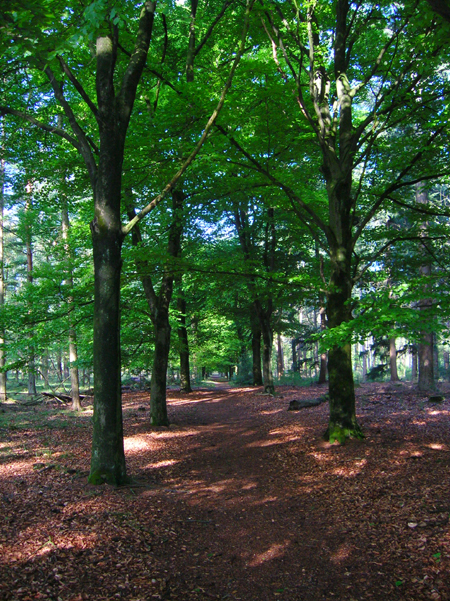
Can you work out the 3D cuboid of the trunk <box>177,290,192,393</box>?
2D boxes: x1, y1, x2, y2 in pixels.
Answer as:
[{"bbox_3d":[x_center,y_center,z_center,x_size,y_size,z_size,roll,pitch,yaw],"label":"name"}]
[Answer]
[{"bbox_3d":[-1.904,1.884,27.737,0.620,4.740,0.500,0,-6,-4],"label":"trunk"}]

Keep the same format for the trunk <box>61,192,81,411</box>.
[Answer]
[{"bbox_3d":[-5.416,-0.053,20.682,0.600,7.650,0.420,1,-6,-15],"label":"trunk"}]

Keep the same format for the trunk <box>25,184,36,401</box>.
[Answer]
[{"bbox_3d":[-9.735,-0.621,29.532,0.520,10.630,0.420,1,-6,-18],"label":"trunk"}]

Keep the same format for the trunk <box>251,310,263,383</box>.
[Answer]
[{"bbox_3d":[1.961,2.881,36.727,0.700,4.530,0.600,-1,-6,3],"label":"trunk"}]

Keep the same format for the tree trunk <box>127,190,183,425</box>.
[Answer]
[{"bbox_3d":[-1.792,0.107,14.997,1.350,5.950,0.700,0,-6,-7],"label":"tree trunk"}]

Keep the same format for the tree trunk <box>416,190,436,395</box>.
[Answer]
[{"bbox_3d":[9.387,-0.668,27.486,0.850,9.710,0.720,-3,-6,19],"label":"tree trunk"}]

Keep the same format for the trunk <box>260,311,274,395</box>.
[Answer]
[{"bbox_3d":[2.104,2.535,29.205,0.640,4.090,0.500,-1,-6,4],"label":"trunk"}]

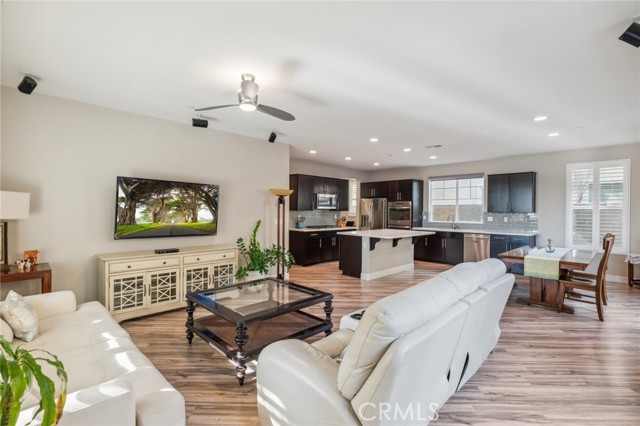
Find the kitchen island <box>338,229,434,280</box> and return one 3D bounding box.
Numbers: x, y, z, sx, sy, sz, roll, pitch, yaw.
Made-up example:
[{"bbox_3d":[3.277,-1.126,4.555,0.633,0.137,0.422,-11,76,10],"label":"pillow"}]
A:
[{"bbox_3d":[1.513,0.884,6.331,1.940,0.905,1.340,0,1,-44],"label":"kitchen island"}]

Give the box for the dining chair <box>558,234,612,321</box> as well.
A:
[{"bbox_3d":[3.612,0.845,3.876,0.480,1.050,0.530,0,1,-44],"label":"dining chair"}]

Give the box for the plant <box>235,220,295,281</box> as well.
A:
[{"bbox_3d":[-1.002,0.727,4.954,0.900,1.200,0.870,0,1,-44],"label":"plant"}]

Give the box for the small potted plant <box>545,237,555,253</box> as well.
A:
[{"bbox_3d":[3.870,0.528,4.776,0.155,0.250,0.155,0,1,-43],"label":"small potted plant"}]

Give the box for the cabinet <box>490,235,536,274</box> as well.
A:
[{"bbox_3d":[4.613,0.951,6.807,0.630,0.880,0.780,0,1,-43],"label":"cabinet"}]

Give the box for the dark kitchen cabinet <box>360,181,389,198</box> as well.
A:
[{"bbox_3d":[1.956,-0.724,9.305,0.630,0.495,1.000,0,1,-44],"label":"dark kitchen cabinet"}]

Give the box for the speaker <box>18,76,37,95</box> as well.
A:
[{"bbox_3d":[-2.974,-1.299,2.896,0.090,0.140,0.090,39,4,4],"label":"speaker"}]

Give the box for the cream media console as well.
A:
[{"bbox_3d":[-2.042,0.937,4.029,1.720,0.775,0.500,0,1,-43],"label":"cream media console"}]

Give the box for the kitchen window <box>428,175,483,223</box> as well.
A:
[{"bbox_3d":[3.832,-0.387,8.103,0.120,1.310,1.520,0,1,-43],"label":"kitchen window"}]

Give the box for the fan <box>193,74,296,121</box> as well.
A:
[{"bbox_3d":[-0.635,-1.219,2.980,1.020,0.355,1.130,0,1,-44],"label":"fan"}]

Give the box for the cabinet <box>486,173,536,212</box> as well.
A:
[{"bbox_3d":[4.563,-0.459,6.797,0.330,0.920,0.905,0,1,-44],"label":"cabinet"}]

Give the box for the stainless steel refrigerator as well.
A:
[{"bbox_3d":[1.953,0.429,9.497,0.820,1.780,0.910,0,1,-43],"label":"stainless steel refrigerator"}]

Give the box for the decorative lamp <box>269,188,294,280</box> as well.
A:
[{"bbox_3d":[-0.708,0.453,5.205,0.460,1.750,0.460,1,1,0],"label":"decorative lamp"}]

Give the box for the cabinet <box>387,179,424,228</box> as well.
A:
[{"bbox_3d":[2.585,0.183,8.647,0.630,2.290,0.840,0,1,-44],"label":"cabinet"}]

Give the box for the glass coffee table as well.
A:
[{"bbox_3d":[-0.627,1.101,2.946,1.070,0.510,1.080,2,1,43],"label":"glass coffee table"}]

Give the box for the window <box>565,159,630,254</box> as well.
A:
[{"bbox_3d":[5.673,-0.118,5.846,0.100,1.860,0.950,0,1,-44],"label":"window"}]

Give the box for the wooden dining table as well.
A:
[{"bbox_3d":[3.563,0.996,4.419,1.560,0.740,0.980,0,1,-44],"label":"wooden dining table"}]

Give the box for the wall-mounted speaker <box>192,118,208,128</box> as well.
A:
[{"bbox_3d":[-1.715,-1.282,4.071,0.210,0.115,0.125,0,13,-43],"label":"wall-mounted speaker"}]

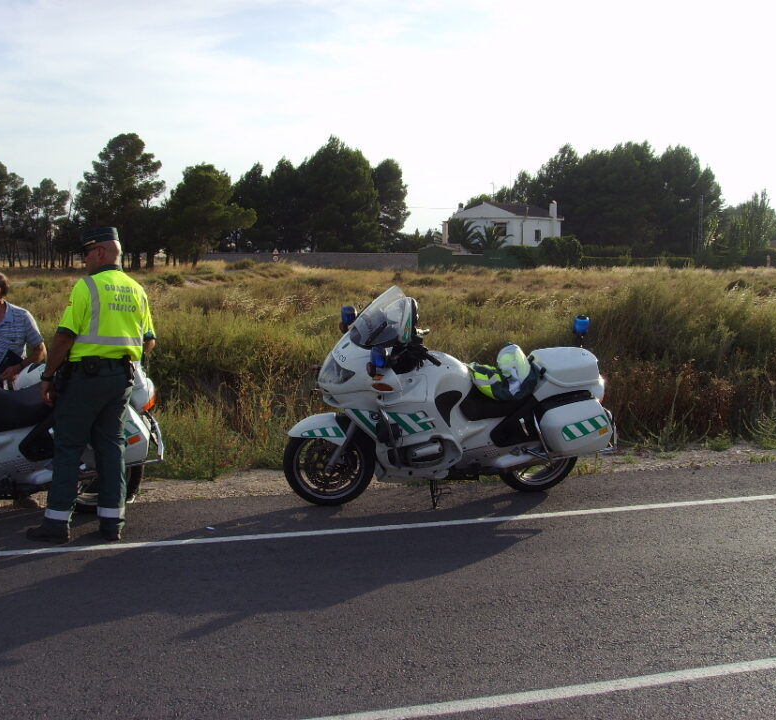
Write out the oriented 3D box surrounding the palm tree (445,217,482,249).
[{"bbox_3d":[7.260,-11.420,103.384,3.600,4.100,3.600,0,5,0],"label":"palm tree"}]

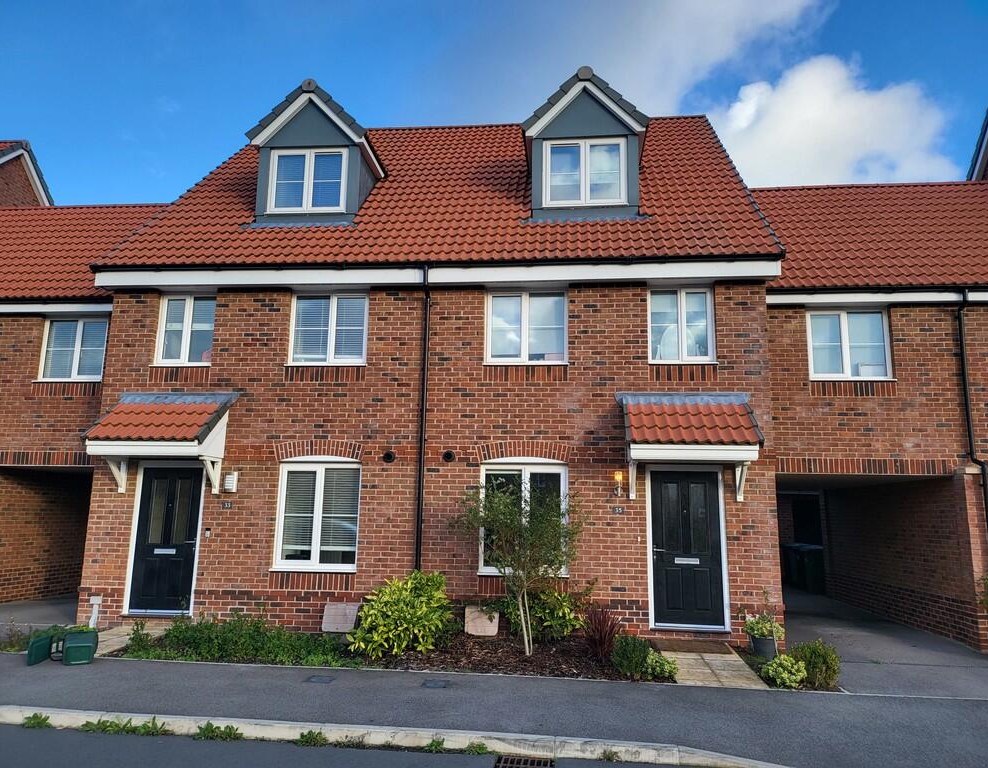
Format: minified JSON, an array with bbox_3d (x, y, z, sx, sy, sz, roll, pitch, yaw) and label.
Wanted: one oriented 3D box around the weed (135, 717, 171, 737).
[{"bbox_3d":[-2.675,2.682,5.581,0.290,0.115,0.190,0,-10,5],"label":"weed"}]

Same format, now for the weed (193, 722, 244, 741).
[{"bbox_3d":[-2.141,2.687,5.533,0.390,0.100,0.220,0,-10,5],"label":"weed"}]

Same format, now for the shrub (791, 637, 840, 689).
[{"bbox_3d":[3.317,2.854,7.333,0.500,0.432,0.480,0,-10,5],"label":"shrub"}]

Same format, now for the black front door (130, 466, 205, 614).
[{"bbox_3d":[-4.612,2.189,10.013,0.899,1.999,0.070,0,-10,5],"label":"black front door"}]

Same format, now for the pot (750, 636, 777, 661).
[{"bbox_3d":[3.138,3.066,8.269,0.283,0.262,0.285,0,-10,5],"label":"pot"}]

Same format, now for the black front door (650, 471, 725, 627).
[{"bbox_3d":[2.560,2.165,9.406,0.898,2.000,0.070,0,-10,5],"label":"black front door"}]

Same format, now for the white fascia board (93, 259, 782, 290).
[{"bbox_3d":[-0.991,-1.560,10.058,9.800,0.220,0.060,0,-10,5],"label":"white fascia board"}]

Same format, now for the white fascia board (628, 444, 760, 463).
[{"bbox_3d":[2.489,0.850,8.810,1.555,0.197,0.060,0,-10,5],"label":"white fascia board"}]

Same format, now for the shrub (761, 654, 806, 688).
[{"bbox_3d":[2.963,2.916,7.271,0.458,0.288,0.440,0,-10,5],"label":"shrub"}]

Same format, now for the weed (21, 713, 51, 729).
[{"bbox_3d":[-3.651,2.678,5.668,0.220,0.100,0.160,0,-10,5],"label":"weed"}]

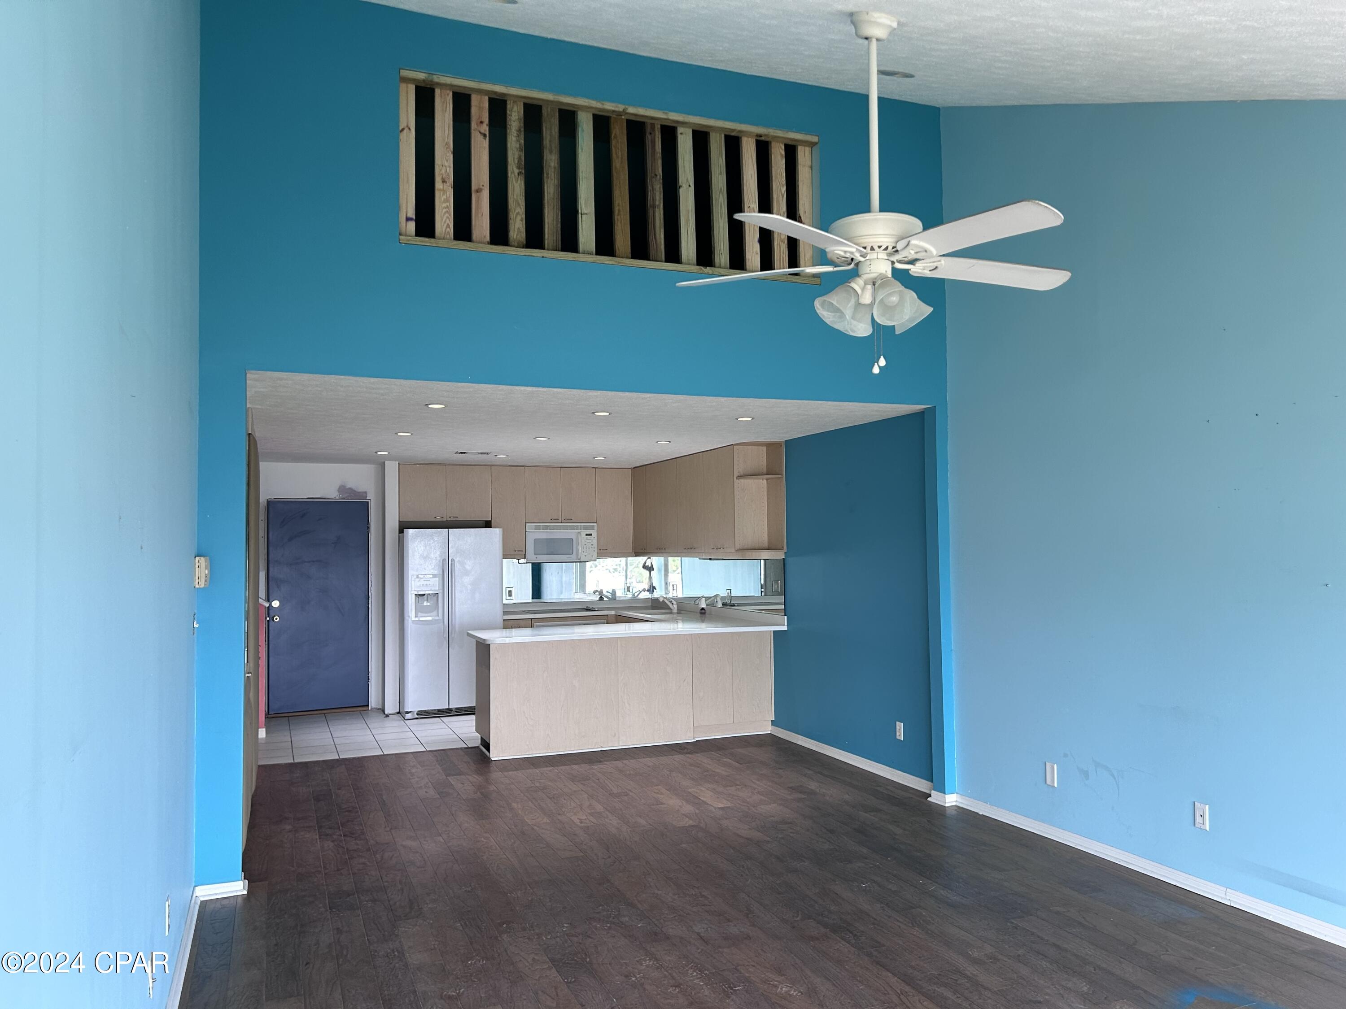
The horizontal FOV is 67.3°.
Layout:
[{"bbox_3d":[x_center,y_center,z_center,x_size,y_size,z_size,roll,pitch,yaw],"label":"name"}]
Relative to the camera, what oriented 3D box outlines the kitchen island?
[{"bbox_3d":[-0.364,1.447,8.096,2.410,0.915,0.880,0,-3,-22],"label":"kitchen island"}]

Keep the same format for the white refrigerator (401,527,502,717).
[{"bbox_3d":[-2.166,1.118,9.790,0.916,1.760,0.750,0,-3,-22],"label":"white refrigerator"}]

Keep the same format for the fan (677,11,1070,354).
[{"bbox_3d":[0.654,-1.013,3.186,1.330,1.123,1.330,0,-3,-22],"label":"fan"}]

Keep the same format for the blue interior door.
[{"bbox_3d":[-3.423,0.969,9.775,0.913,2.022,0.050,0,-3,-22],"label":"blue interior door"}]

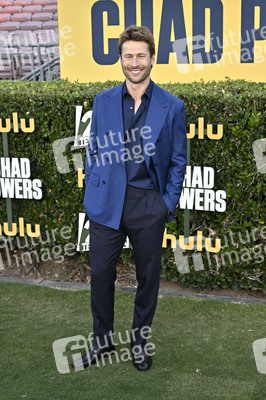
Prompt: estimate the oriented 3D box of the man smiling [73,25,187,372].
[{"bbox_3d":[-0.025,0.016,3.038,0.590,1.830,0.380,3,14,12],"label":"man smiling"}]

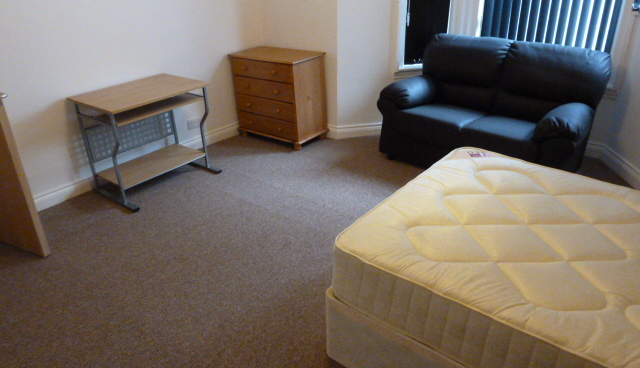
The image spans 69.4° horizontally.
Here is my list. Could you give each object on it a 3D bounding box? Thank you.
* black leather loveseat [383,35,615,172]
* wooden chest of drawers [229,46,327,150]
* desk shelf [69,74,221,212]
[{"bbox_3d":[1.244,-0.548,3.517,1.448,0.923,0.811,23,37,39],"label":"black leather loveseat"},{"bbox_3d":[-0.371,-0.799,4.292,0.776,0.787,0.426,18,34,34],"label":"wooden chest of drawers"},{"bbox_3d":[-1.298,-0.350,3.566,0.628,0.741,0.793,19,34,35],"label":"desk shelf"}]

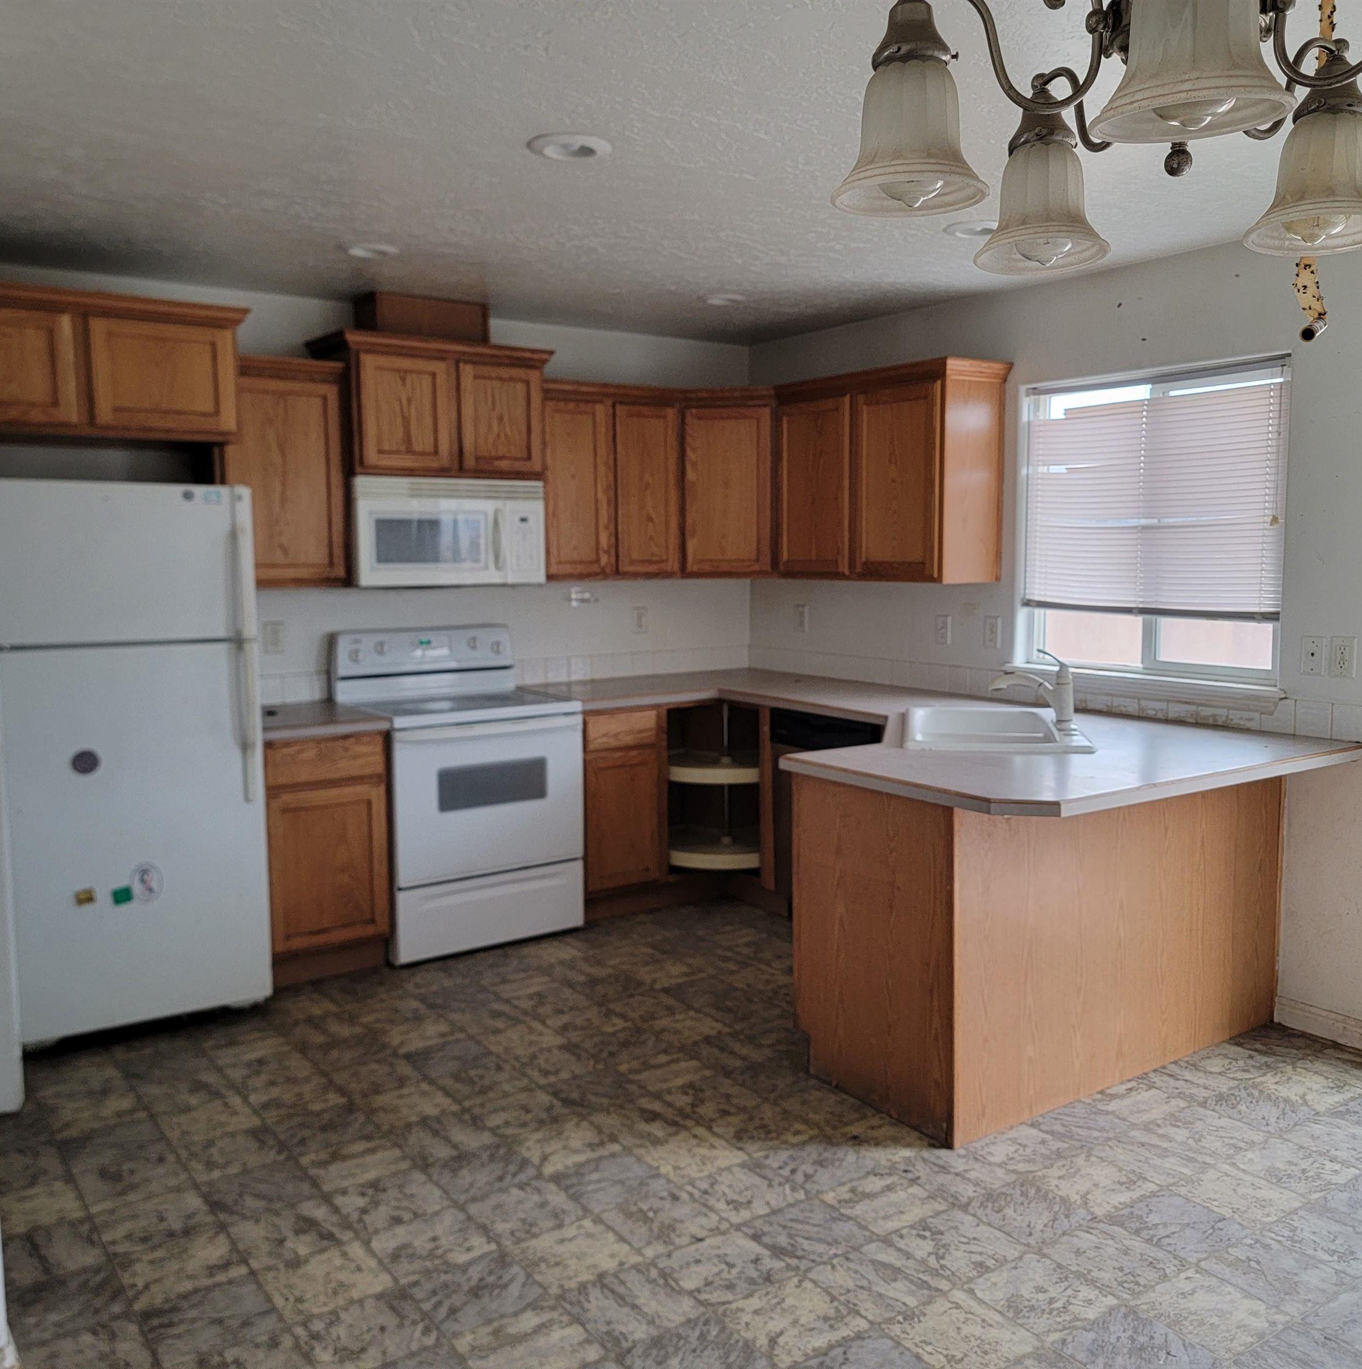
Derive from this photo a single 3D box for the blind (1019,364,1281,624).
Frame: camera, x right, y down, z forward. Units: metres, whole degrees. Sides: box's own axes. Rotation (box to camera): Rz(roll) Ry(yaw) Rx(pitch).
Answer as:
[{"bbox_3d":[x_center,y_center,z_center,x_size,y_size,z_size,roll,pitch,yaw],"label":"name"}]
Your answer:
[{"bbox_3d":[1.567,-0.632,4.277,0.040,0.790,1.012,-5,7,-35],"label":"blind"}]

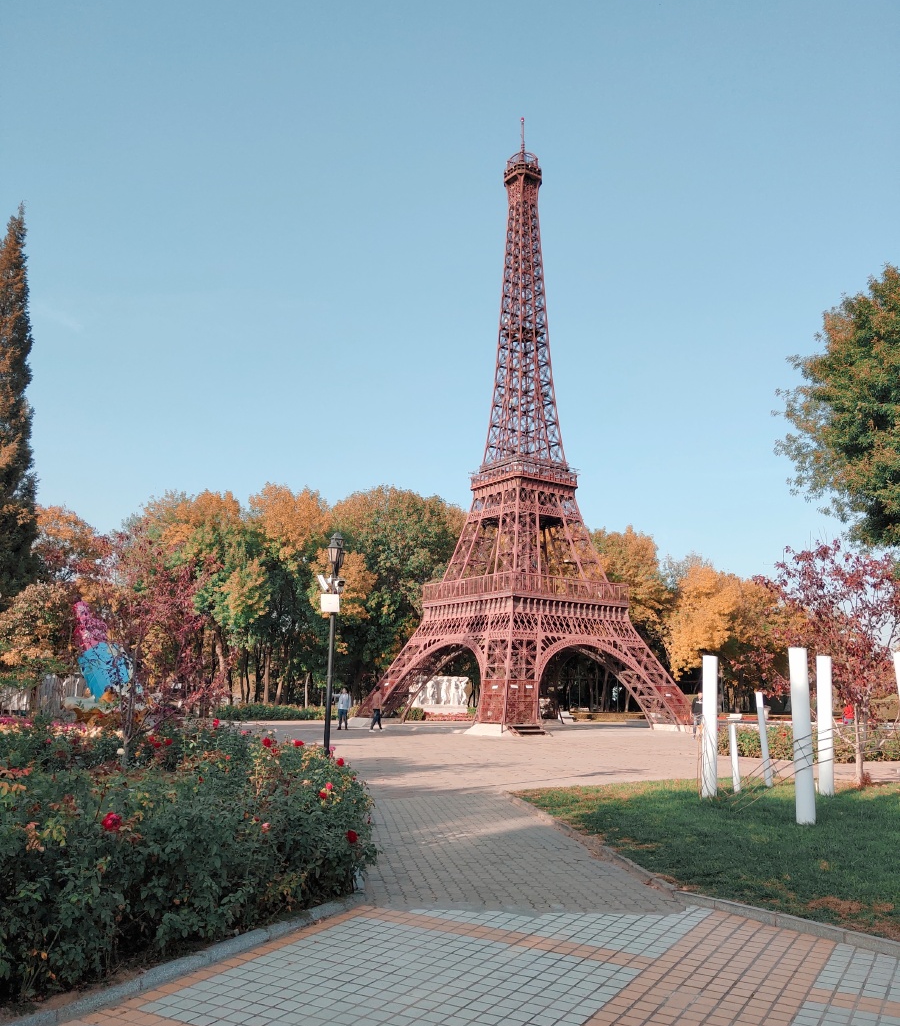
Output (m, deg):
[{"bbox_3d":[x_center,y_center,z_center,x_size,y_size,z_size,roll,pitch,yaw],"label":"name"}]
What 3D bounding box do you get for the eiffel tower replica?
[{"bbox_3d":[3.466,-4.932,46.716,10.845,29.486,10.845,8,-13,-34],"label":"eiffel tower replica"}]

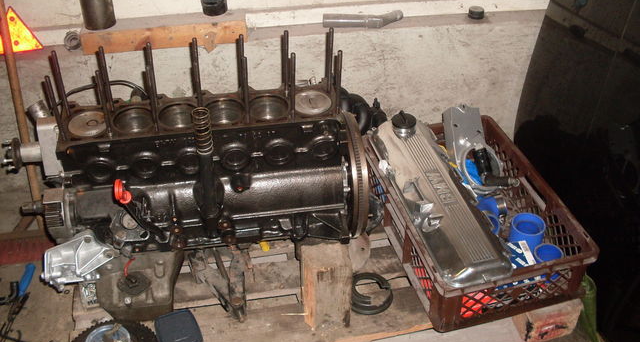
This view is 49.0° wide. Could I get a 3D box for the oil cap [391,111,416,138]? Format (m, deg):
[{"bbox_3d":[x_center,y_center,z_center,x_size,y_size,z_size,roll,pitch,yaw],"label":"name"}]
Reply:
[{"bbox_3d":[0.222,-0.124,1.870,0.060,0.040,0.060,-1,39,0],"label":"oil cap"}]

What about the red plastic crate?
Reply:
[{"bbox_3d":[0.389,0.110,1.863,0.397,0.159,0.592,-11,41,-11],"label":"red plastic crate"}]

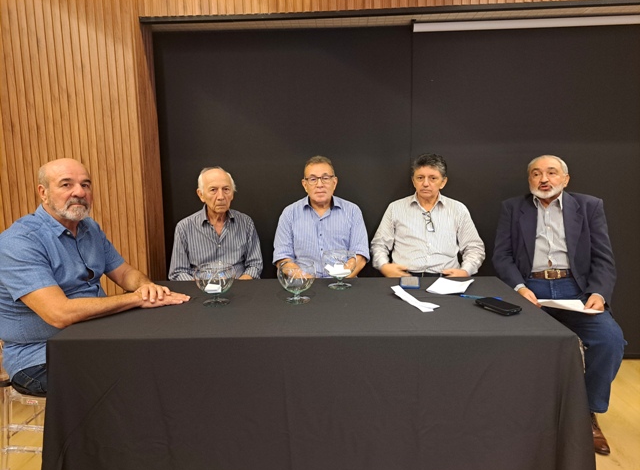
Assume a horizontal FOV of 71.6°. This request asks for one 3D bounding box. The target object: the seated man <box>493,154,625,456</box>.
[{"bbox_3d":[1.105,0.269,2.121,0.620,1.330,0.740,2,8,19],"label":"seated man"}]

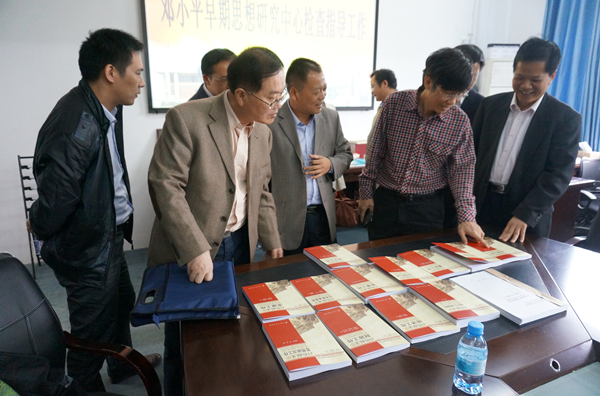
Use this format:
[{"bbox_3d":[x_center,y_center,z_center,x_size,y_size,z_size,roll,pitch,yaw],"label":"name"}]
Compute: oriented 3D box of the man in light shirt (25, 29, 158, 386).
[{"bbox_3d":[-0.862,0.127,1.773,0.500,1.670,0.520,-2,13,-12],"label":"man in light shirt"}]

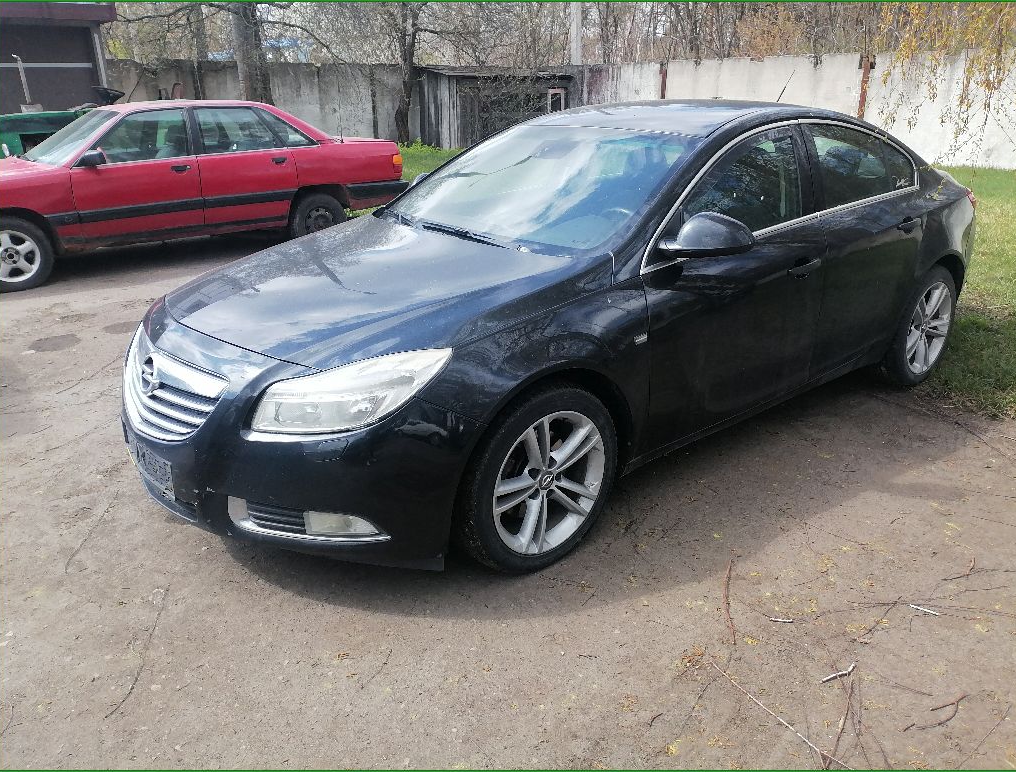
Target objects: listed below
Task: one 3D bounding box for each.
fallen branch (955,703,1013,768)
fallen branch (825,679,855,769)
[{"bbox_3d":[1.204,0.879,1.941,0.332,0.010,0.013,-17,25,-36],"label":"fallen branch"},{"bbox_3d":[0.864,0.865,1.994,0.016,0.018,0.362,10,23,30],"label":"fallen branch"}]

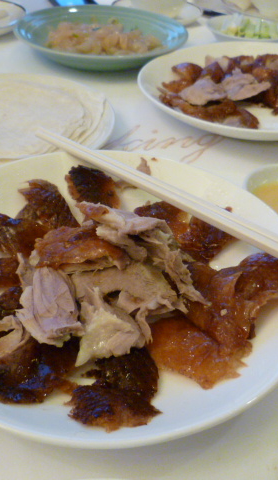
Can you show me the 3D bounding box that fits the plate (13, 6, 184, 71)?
[{"bbox_3d":[-0.047,-0.257,0.667,0.215,0.034,0.215,2,38,-2],"label":"plate"}]

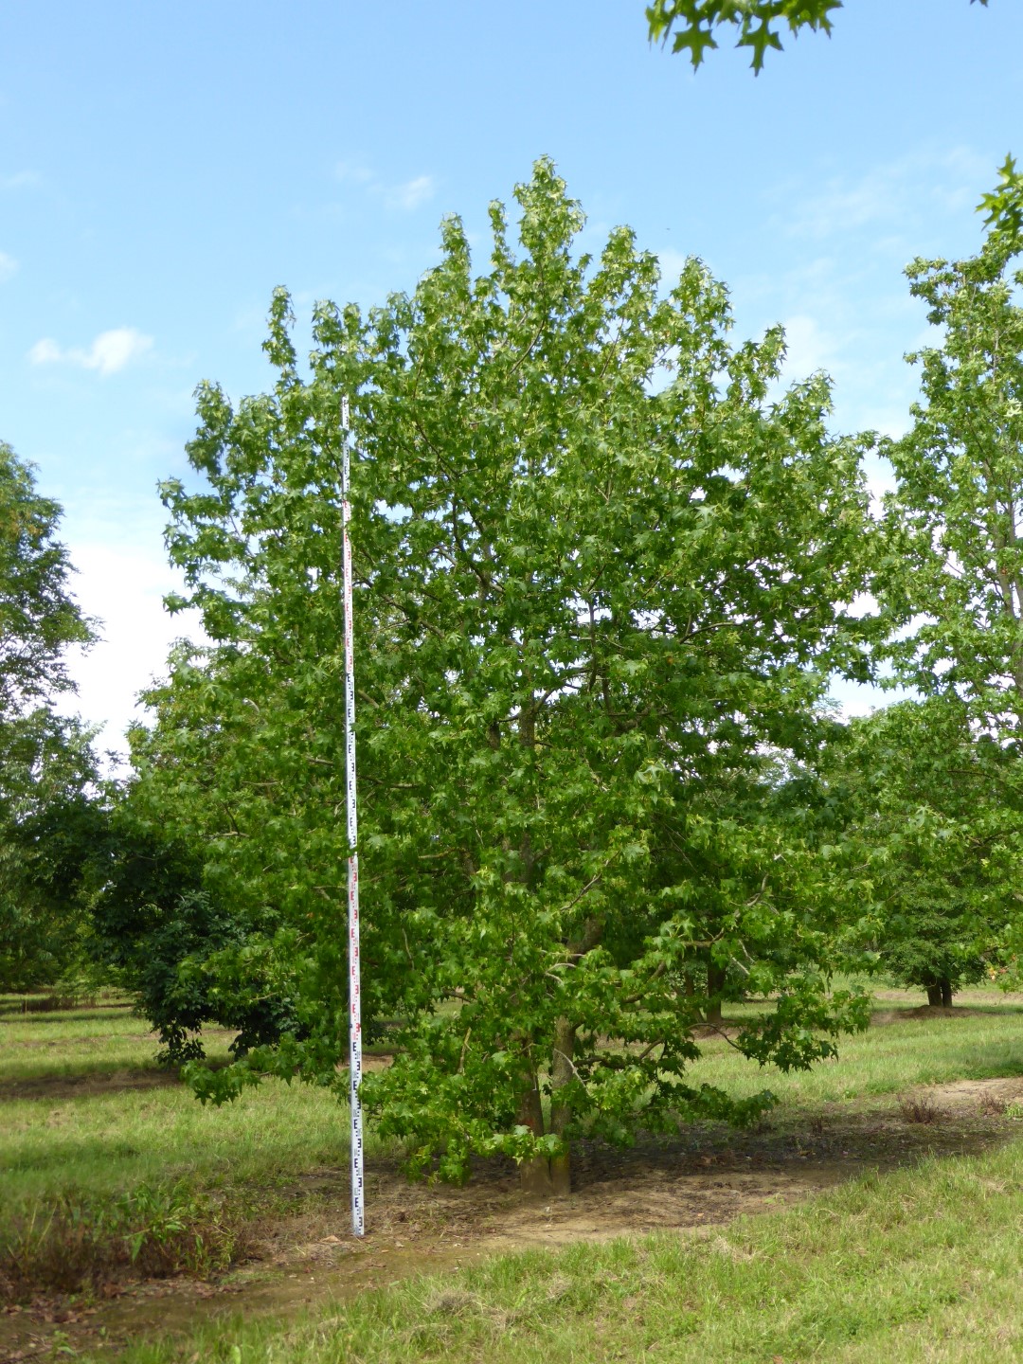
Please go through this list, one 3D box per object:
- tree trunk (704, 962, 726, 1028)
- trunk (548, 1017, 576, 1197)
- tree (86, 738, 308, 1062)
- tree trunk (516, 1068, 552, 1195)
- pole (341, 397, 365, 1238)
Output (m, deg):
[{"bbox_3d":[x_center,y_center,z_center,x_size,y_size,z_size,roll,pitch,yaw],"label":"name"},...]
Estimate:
[{"bbox_3d":[2.727,4.148,18.073,0.260,0.950,0.260,-1,-9,0],"label":"tree trunk"},{"bbox_3d":[0.288,2.463,7.934,0.155,1.100,0.150,-1,-9,0],"label":"trunk"},{"bbox_3d":[-3.223,2.277,13.856,2.350,3.350,2.300,-1,-9,0],"label":"tree"},{"bbox_3d":[0.128,2.599,7.911,0.200,0.800,0.170,-1,-9,0],"label":"tree trunk"},{"bbox_3d":[-0.877,0.607,7.383,0.053,4.680,0.030,1,-9,-18],"label":"pole"}]

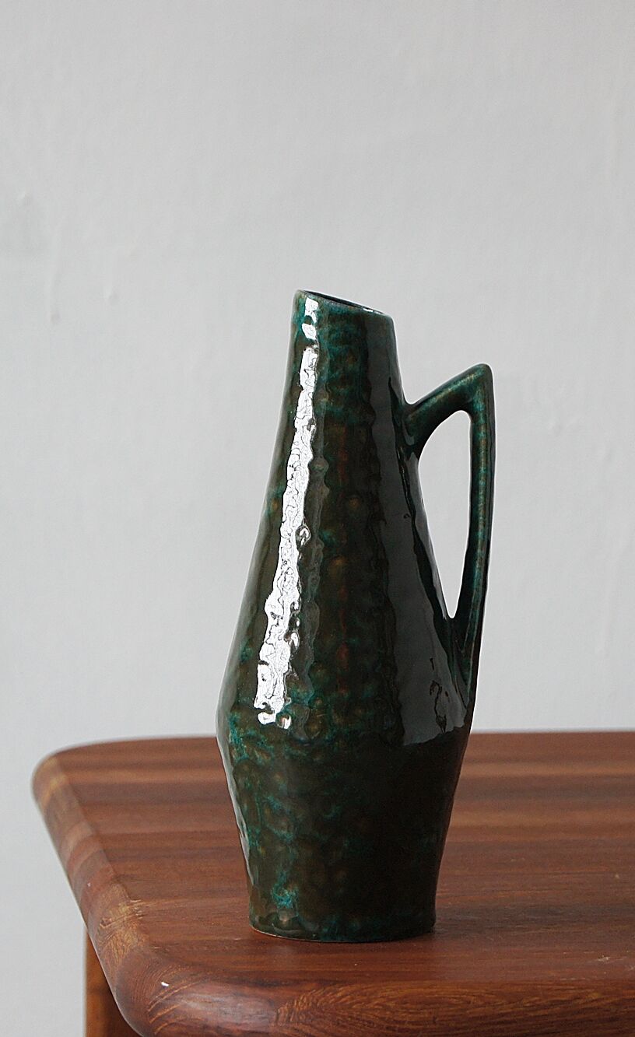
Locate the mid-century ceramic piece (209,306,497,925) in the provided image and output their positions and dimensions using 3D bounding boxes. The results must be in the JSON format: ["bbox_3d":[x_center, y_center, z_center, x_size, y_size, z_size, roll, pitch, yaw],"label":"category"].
[{"bbox_3d":[0.013,0.032,1.224,0.096,0.220,0.089,1,4,8],"label":"mid-century ceramic piece"}]

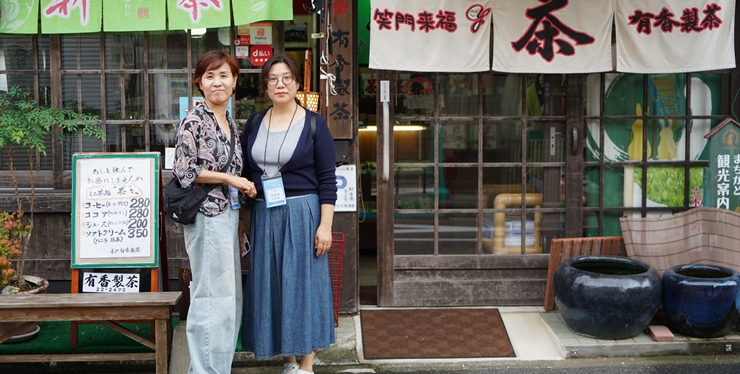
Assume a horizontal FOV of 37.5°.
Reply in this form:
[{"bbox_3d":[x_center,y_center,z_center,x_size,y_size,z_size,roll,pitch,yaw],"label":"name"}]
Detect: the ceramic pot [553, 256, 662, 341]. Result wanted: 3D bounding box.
[{"bbox_3d":[1.324,0.608,6.059,0.595,0.385,0.595,0,6,0],"label":"ceramic pot"}]

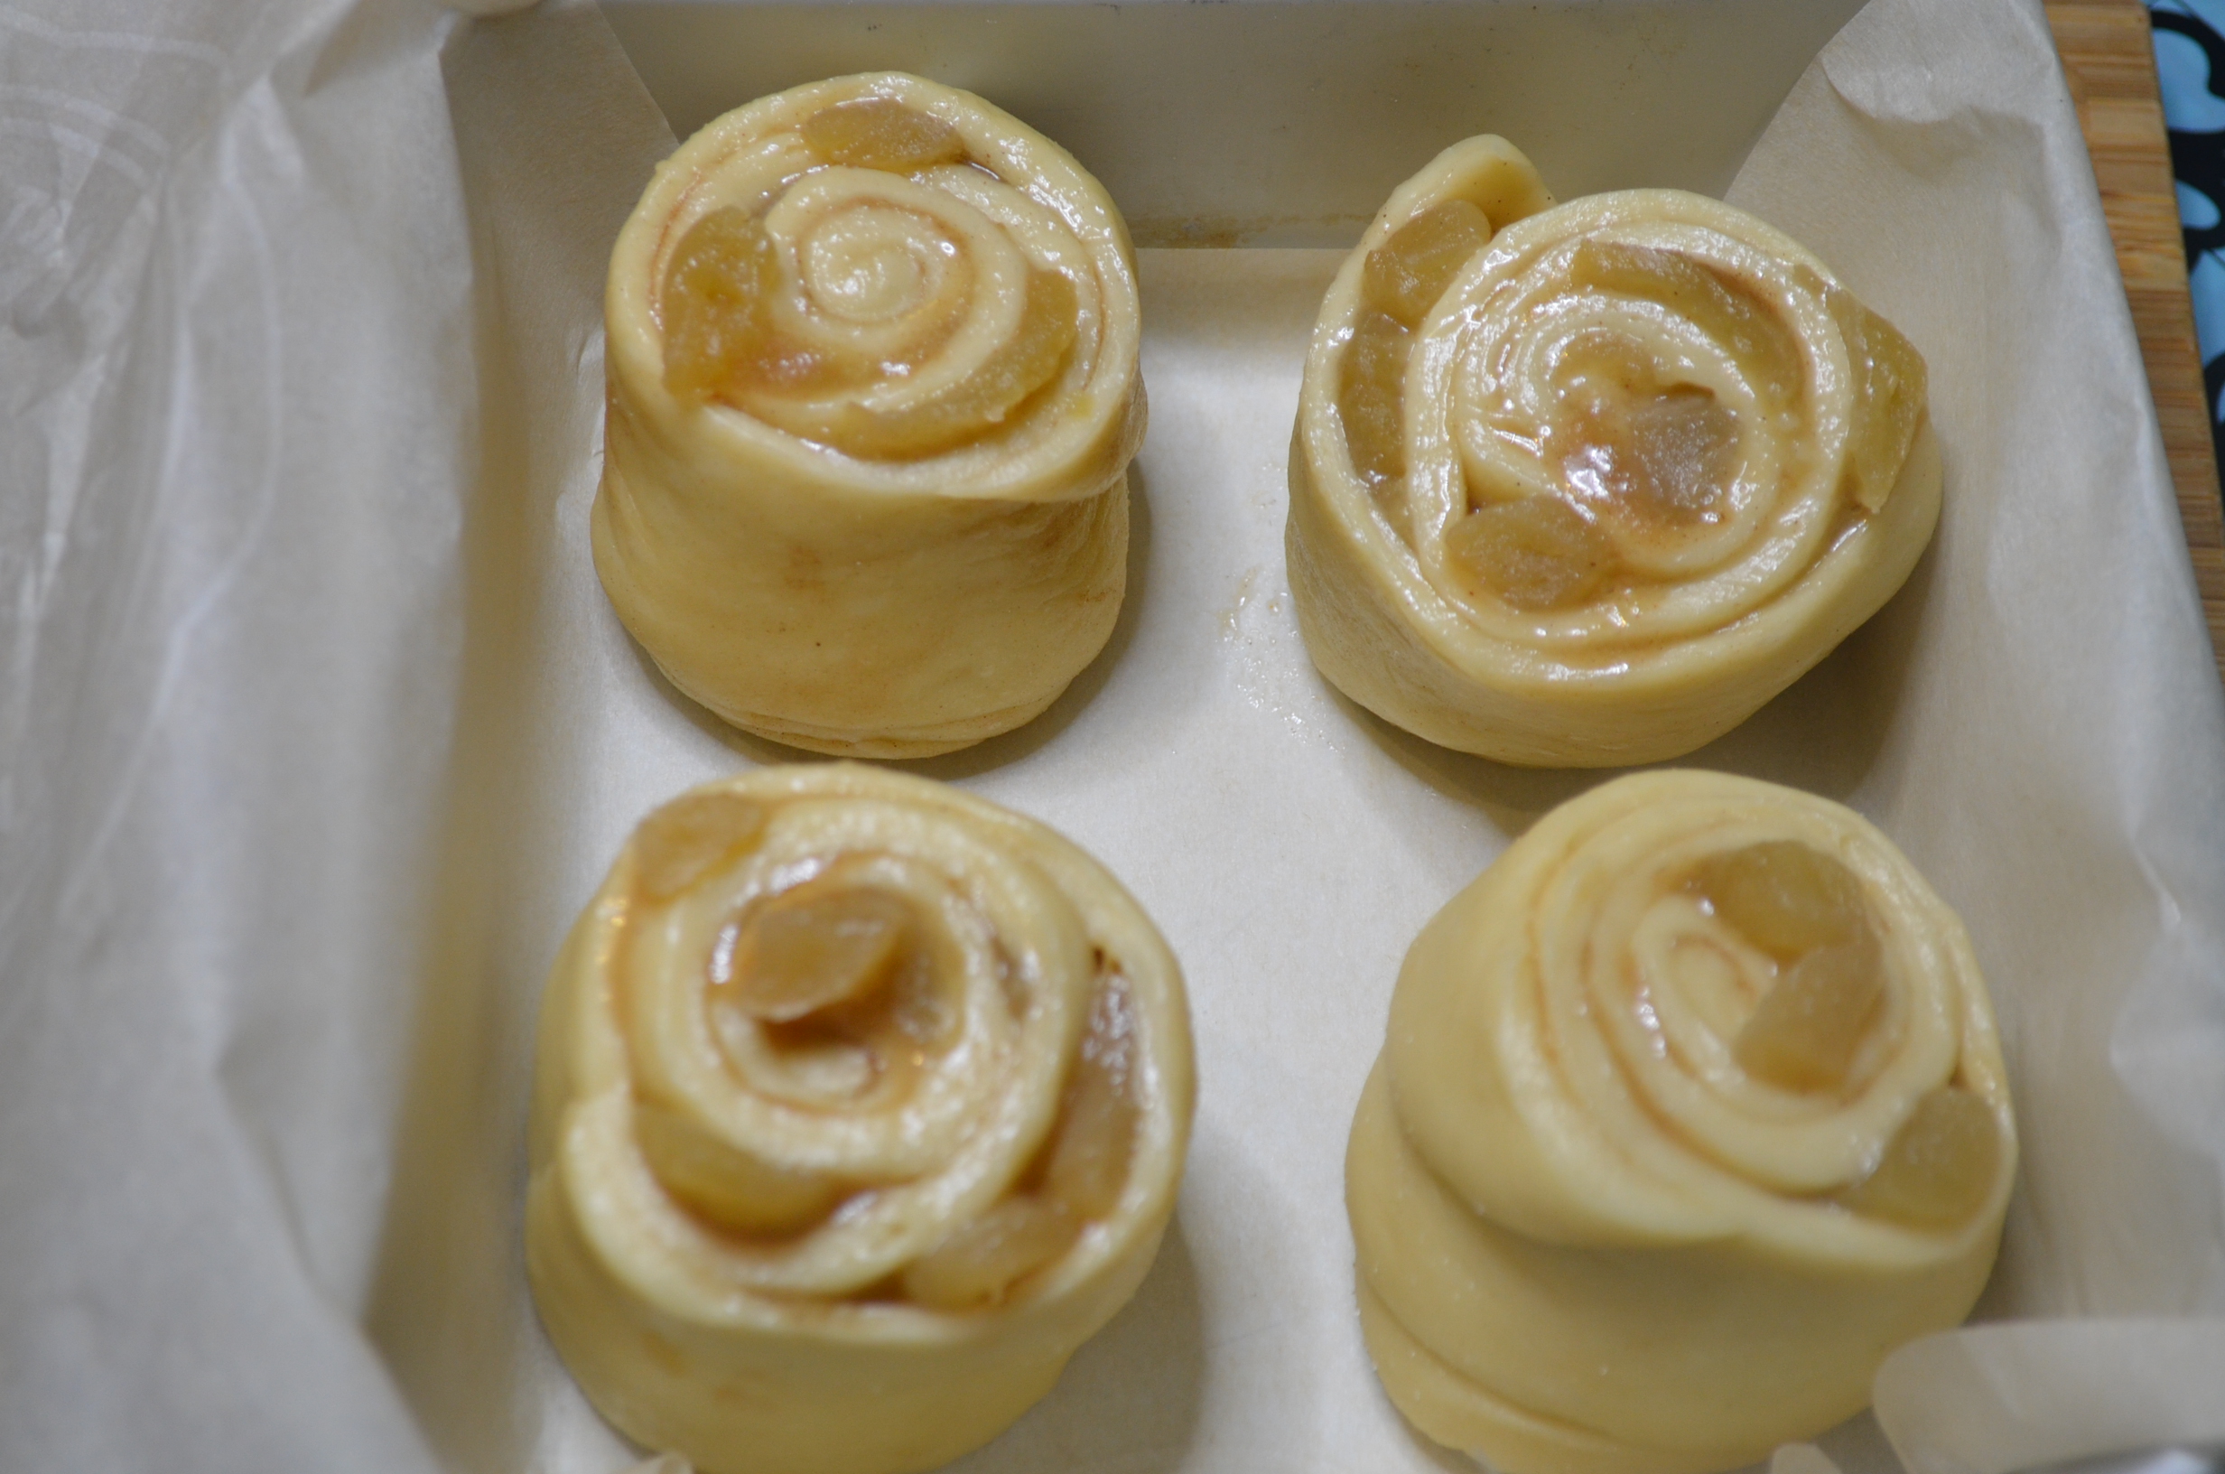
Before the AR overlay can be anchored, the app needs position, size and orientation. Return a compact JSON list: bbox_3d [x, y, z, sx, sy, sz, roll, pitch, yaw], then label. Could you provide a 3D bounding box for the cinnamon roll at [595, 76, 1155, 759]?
[{"bbox_3d":[-0.031,-0.043,0.521,0.071,0.062,0.070,0,56,0],"label":"cinnamon roll"}]

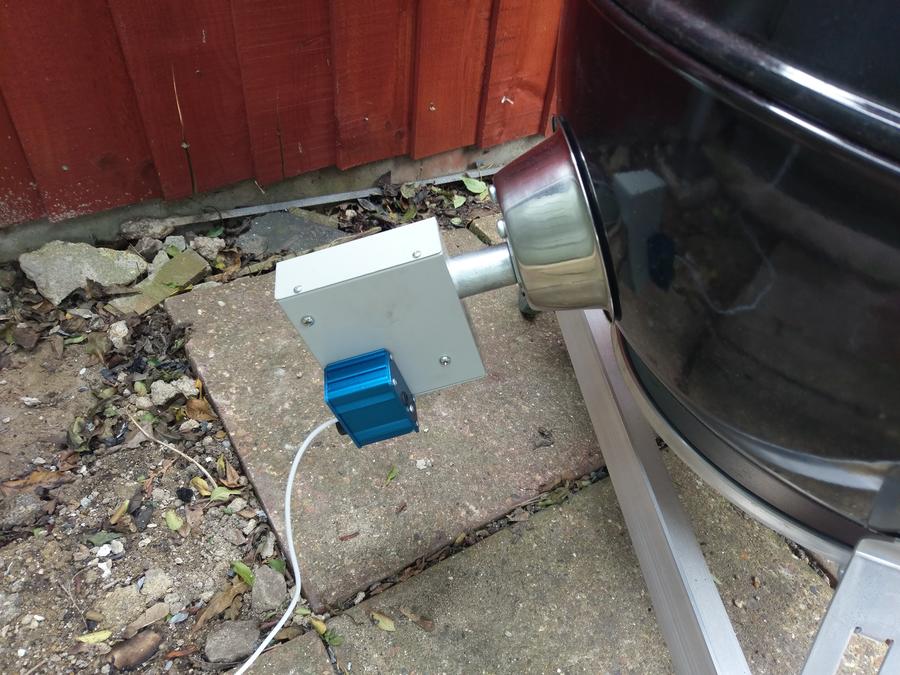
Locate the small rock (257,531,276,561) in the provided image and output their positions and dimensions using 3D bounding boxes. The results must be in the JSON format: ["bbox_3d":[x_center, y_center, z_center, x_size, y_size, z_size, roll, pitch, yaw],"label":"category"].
[{"bbox_3d":[-0.171,0.194,0.632,0.016,0.011,0.031,7,42,-1],"label":"small rock"}]

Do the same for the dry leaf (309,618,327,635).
[{"bbox_3d":[-0.105,0.230,0.537,0.018,0.005,0.009,31,47,27],"label":"dry leaf"}]

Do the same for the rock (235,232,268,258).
[{"bbox_3d":[-0.267,-0.124,0.909,0.040,0.021,0.032,13,42,9],"label":"rock"}]

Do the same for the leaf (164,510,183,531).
[{"bbox_3d":[-0.266,0.176,0.649,0.014,0.004,0.025,-26,52,-32],"label":"leaf"}]

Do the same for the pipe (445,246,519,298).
[{"bbox_3d":[0.019,-0.039,0.400,0.038,0.025,0.025,-15,46,4],"label":"pipe"}]

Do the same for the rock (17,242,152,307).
[{"bbox_3d":[-0.450,-0.081,0.830,0.142,0.052,0.068,0,41,-5],"label":"rock"}]

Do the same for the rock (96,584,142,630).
[{"bbox_3d":[-0.293,0.238,0.597,0.041,0.019,0.034,7,44,0],"label":"rock"}]

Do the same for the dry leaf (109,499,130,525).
[{"bbox_3d":[-0.325,0.171,0.665,0.009,0.007,0.030,15,45,8],"label":"dry leaf"}]

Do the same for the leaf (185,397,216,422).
[{"bbox_3d":[-0.258,0.074,0.699,0.024,0.010,0.038,-29,51,-33],"label":"leaf"}]

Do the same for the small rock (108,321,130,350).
[{"bbox_3d":[-0.402,-0.002,0.821,0.024,0.021,0.027,7,44,0],"label":"small rock"}]

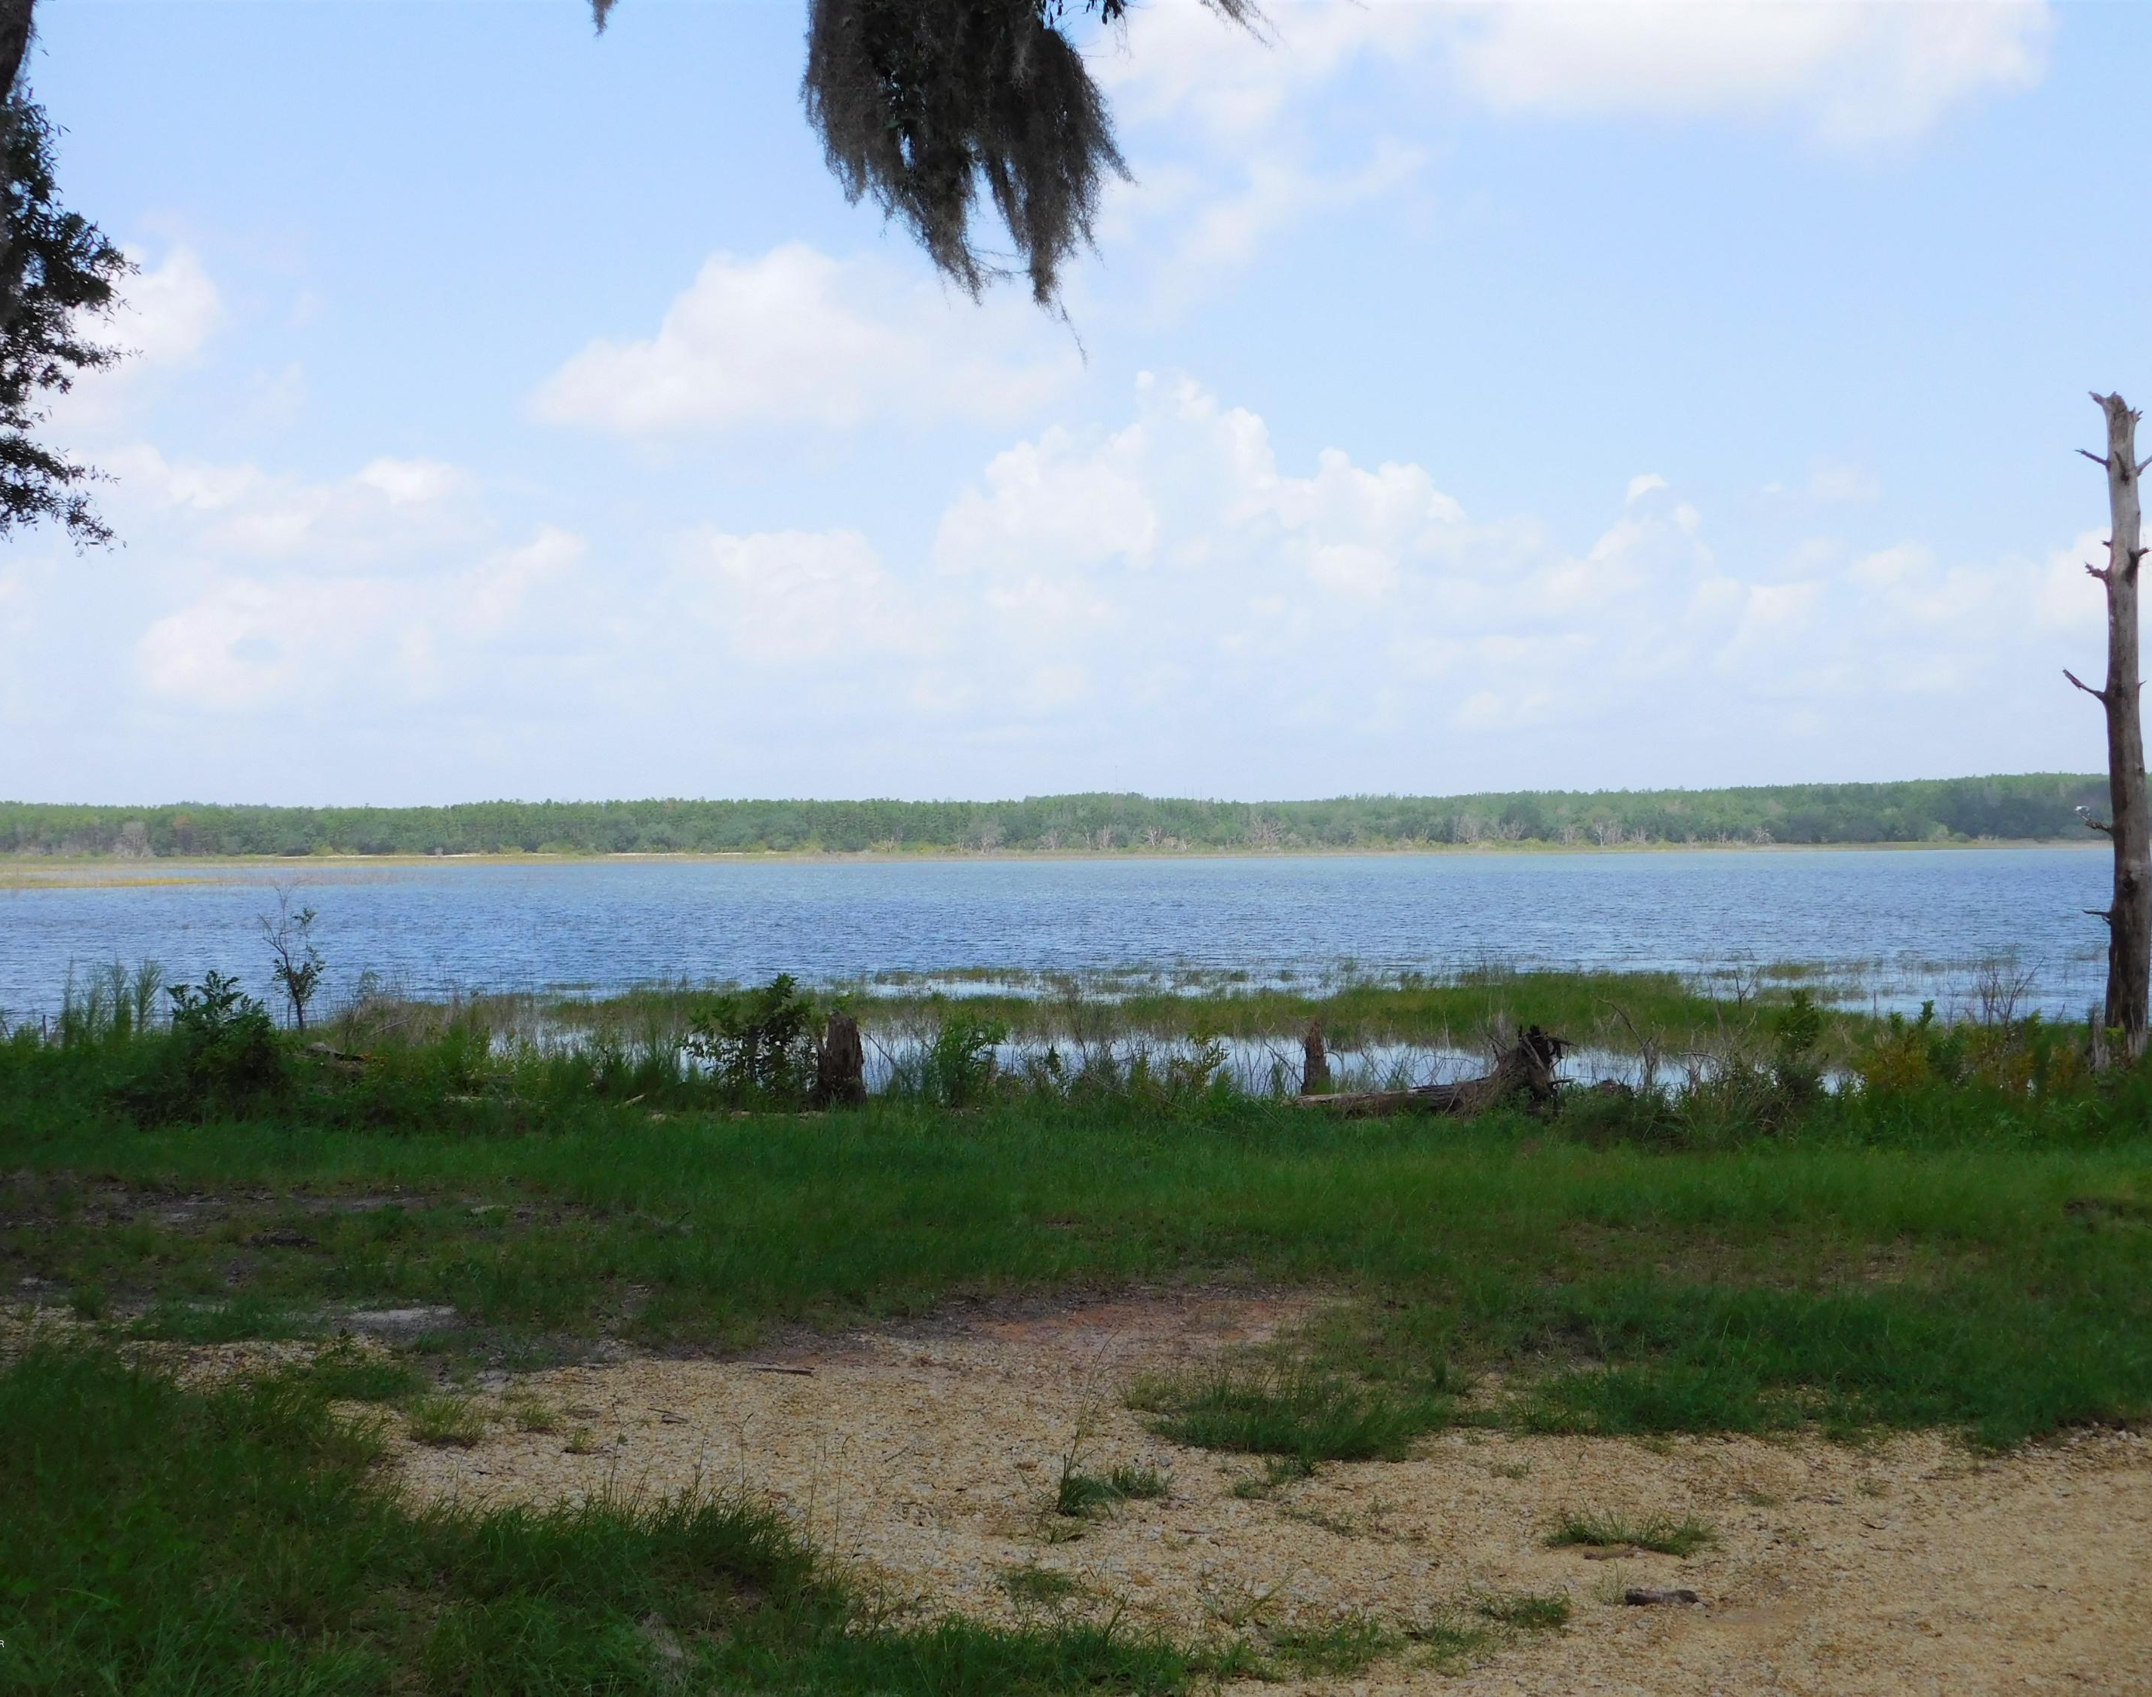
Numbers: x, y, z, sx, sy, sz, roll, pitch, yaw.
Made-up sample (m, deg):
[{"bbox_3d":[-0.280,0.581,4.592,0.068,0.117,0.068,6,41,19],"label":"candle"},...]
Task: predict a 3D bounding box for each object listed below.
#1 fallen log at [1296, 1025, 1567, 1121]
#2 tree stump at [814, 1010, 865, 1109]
[{"bbox_3d":[2.584,1.641,21.500,1.950,0.700,0.600,0,0,14],"label":"fallen log"},{"bbox_3d":[-1.765,1.587,22.000,0.400,0.710,0.400,0,0,0],"label":"tree stump"}]

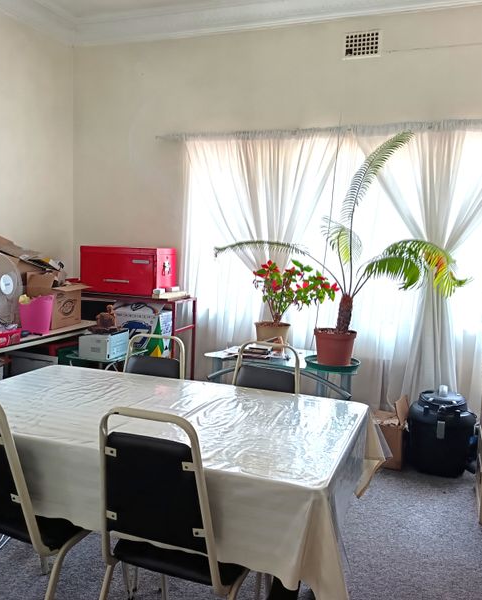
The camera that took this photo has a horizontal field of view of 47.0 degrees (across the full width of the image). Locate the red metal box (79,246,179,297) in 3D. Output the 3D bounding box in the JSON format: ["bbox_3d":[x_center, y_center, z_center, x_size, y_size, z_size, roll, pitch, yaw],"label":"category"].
[{"bbox_3d":[-0.919,-0.243,4.550,0.685,0.370,0.345,3,6,19],"label":"red metal box"}]

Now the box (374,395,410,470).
[{"bbox_3d":[0.921,0.827,3.530,0.290,0.410,0.240,4,6,20],"label":"box"}]

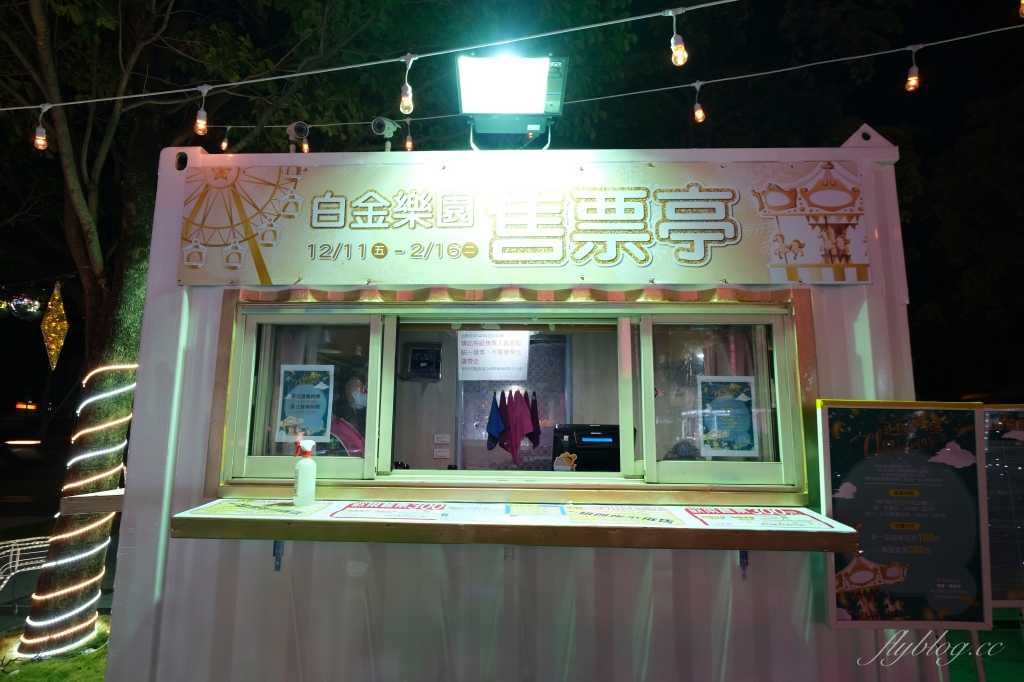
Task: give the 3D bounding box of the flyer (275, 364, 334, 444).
[{"bbox_3d":[-0.799,0.241,2.200,0.210,0.297,0.005,0,-8,2],"label":"flyer"}]

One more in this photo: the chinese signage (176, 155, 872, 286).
[{"bbox_3d":[0.014,-0.463,2.247,2.690,0.503,0.010,0,-8,2],"label":"chinese signage"}]

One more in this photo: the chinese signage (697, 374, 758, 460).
[{"bbox_3d":[0.812,0.282,2.133,0.210,0.297,0.005,0,-8,2],"label":"chinese signage"}]

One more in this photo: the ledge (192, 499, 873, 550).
[{"bbox_3d":[0.002,0.617,1.925,2.148,0.064,0.290,1,-4,1],"label":"ledge"}]

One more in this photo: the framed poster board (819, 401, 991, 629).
[{"bbox_3d":[1.356,0.595,1.965,0.555,0.770,0.030,0,-6,0],"label":"framed poster board"}]

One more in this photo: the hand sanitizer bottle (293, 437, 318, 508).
[{"bbox_3d":[-0.746,0.472,2.058,0.083,0.222,0.075,2,-8,-11],"label":"hand sanitizer bottle"}]

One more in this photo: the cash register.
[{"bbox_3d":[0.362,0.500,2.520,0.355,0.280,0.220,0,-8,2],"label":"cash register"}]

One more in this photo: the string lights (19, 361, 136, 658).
[{"bbox_3d":[-2.900,1.080,3.870,0.480,1.820,0.440,0,-8,2],"label":"string lights"}]

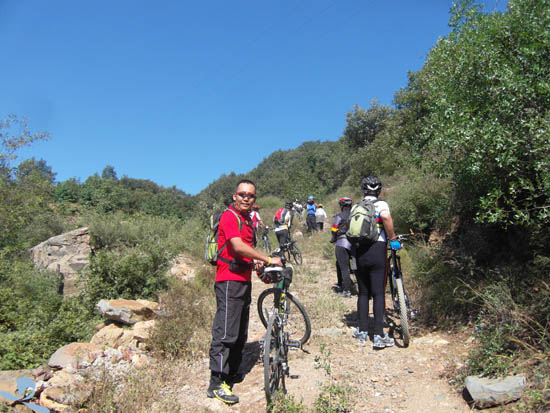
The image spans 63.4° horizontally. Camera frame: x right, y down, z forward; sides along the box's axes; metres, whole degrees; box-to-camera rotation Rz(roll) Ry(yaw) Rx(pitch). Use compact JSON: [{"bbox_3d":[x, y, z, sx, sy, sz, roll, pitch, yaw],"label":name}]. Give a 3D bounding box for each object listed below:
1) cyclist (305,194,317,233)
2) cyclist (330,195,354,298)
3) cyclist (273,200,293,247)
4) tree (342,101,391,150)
[{"bbox_3d":[1.742,0.327,21.239,0.600,1.740,0.500,-1,-4,8],"label":"cyclist"},{"bbox_3d":[1.162,0.696,7.441,0.560,1.700,0.520,-2,-5,30],"label":"cyclist"},{"bbox_3d":[0.256,0.698,13.741,0.560,1.680,0.650,-4,-6,45],"label":"cyclist"},{"bbox_3d":[5.645,-4.513,26.874,3.400,3.600,3.300,0,-4,0],"label":"tree"}]

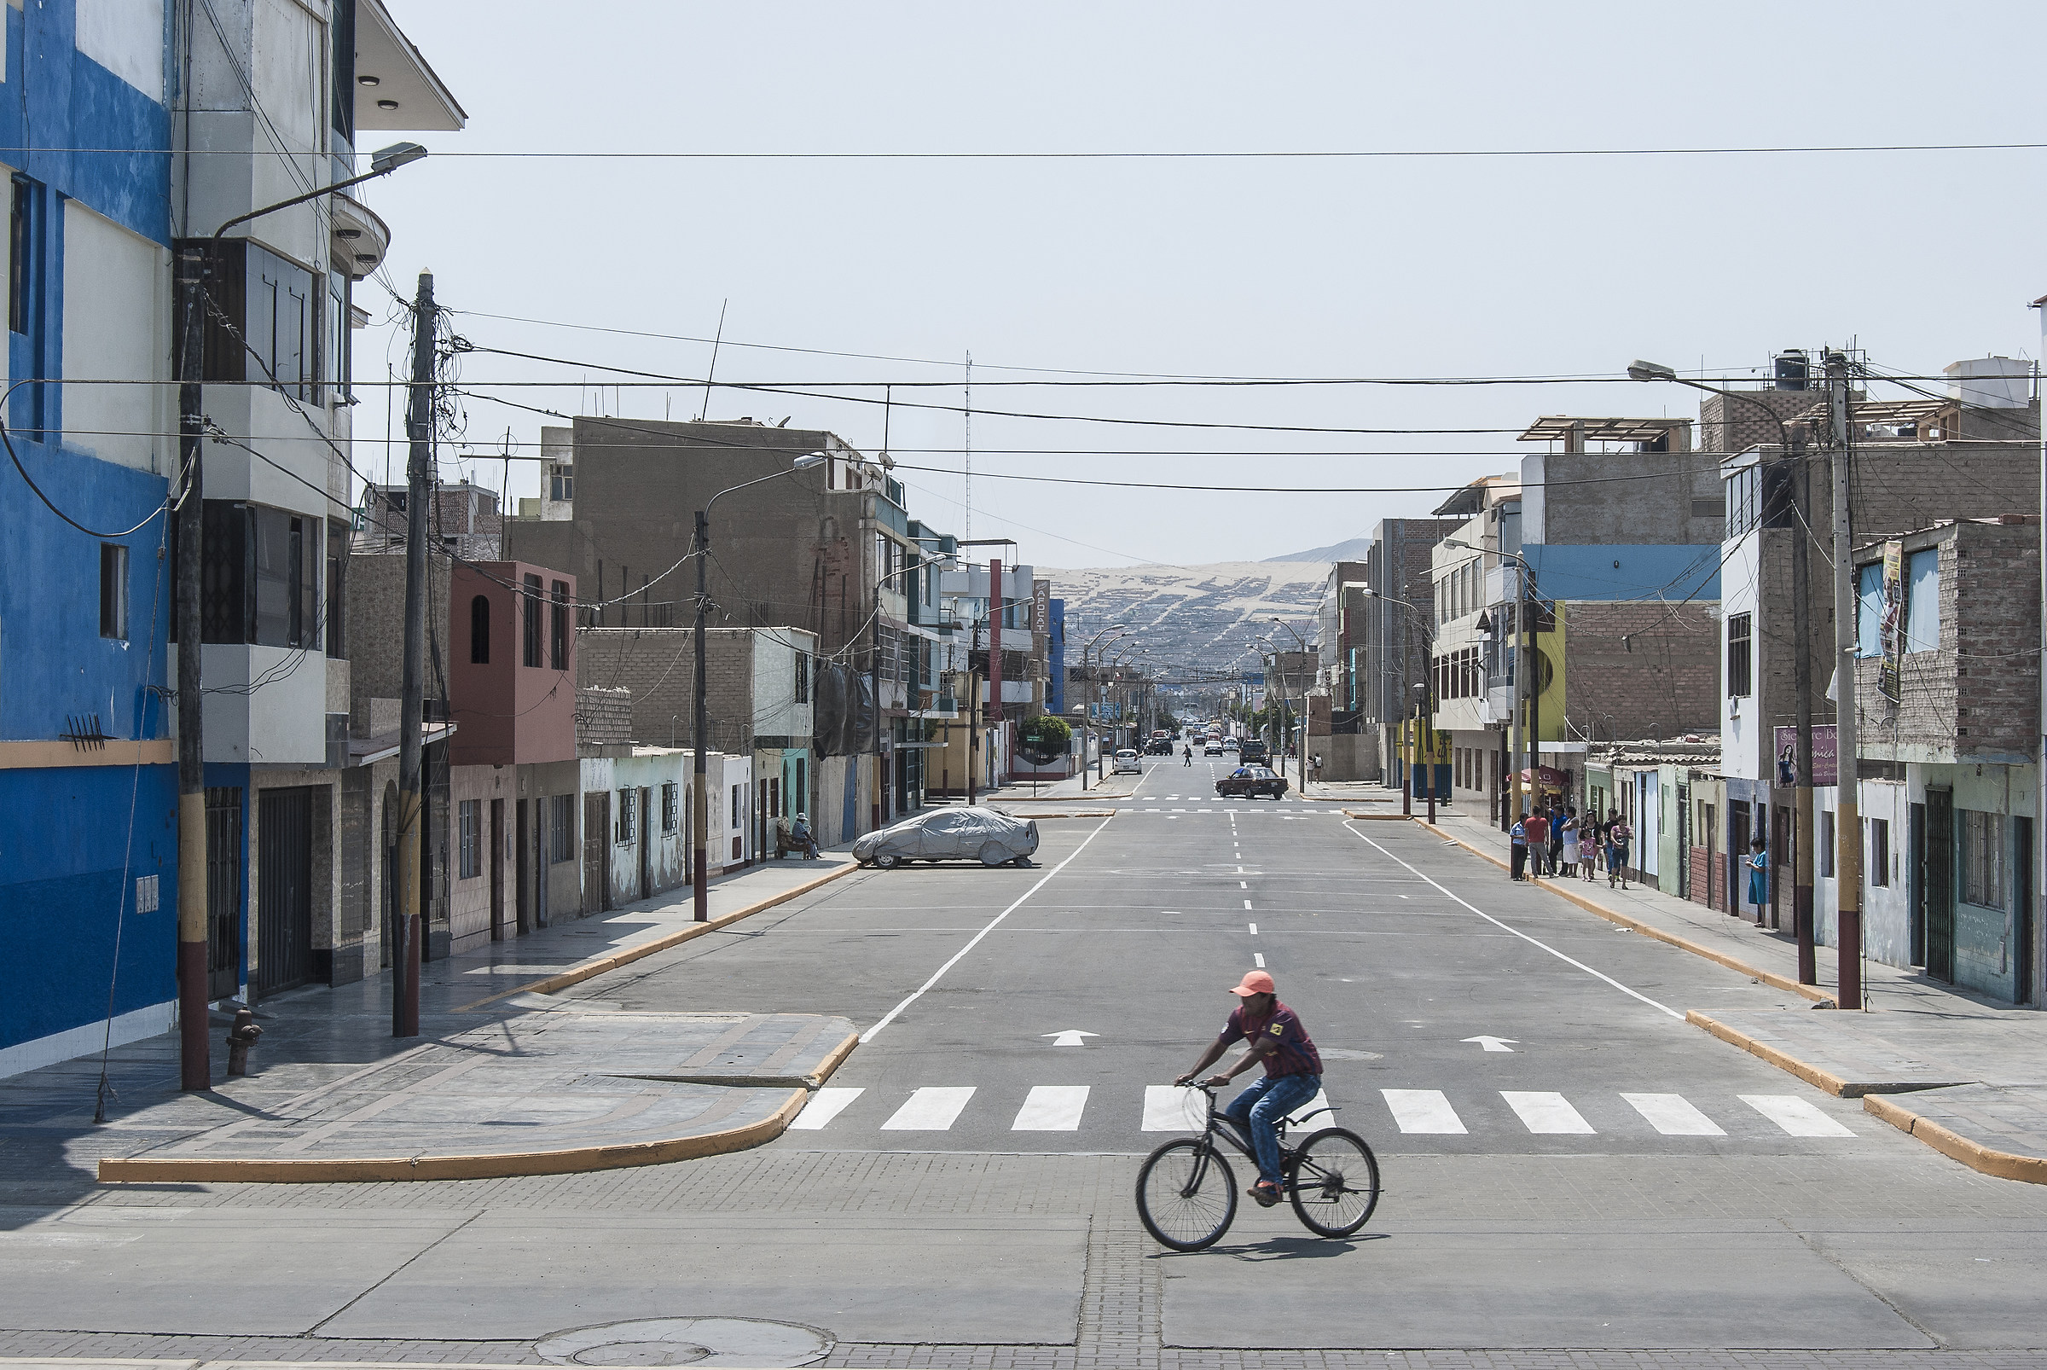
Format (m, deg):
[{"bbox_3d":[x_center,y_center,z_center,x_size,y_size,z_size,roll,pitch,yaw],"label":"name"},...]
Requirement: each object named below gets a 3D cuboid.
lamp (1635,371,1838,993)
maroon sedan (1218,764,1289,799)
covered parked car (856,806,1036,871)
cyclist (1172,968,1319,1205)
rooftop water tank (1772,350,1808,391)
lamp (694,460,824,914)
[{"bbox_3d":[8.040,-0.155,37.300,2.165,7.204,0.320,0,-1,3],"label":"lamp"},{"bbox_3d":[9.987,4.278,141.855,1.670,1.440,4.250,0,-1,-22],"label":"maroon sedan"},{"bbox_3d":[-1.765,3.536,76.045,4.300,1.410,1.700,0,-1,6],"label":"covered parked car"},{"bbox_3d":[1.351,2.397,19.300,0.820,1.400,0.530,0,-1,-26],"label":"cyclist"},{"bbox_3d":[20.355,-8.328,86.000,0.900,1.140,0.900,0,-1,3],"label":"rooftop water tank"},{"bbox_3d":[-4.017,0.042,49.199,2.023,7.092,0.320,0,-1,3],"label":"lamp"}]

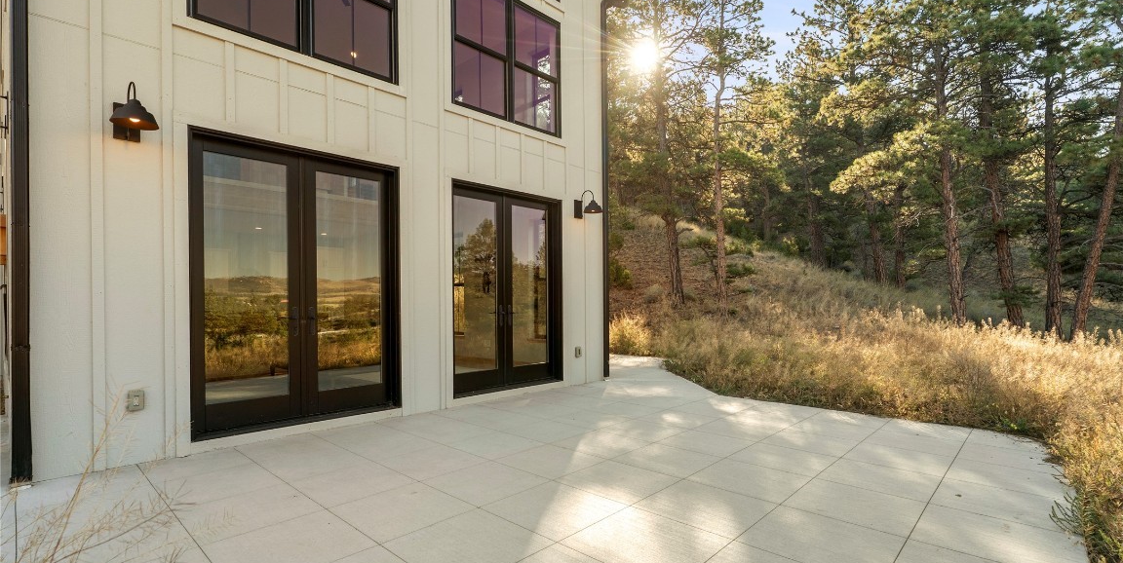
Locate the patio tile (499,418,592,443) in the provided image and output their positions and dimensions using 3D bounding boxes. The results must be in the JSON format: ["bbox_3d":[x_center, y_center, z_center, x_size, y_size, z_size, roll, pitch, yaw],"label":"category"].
[{"bbox_3d":[-0.116,1.417,4.631,0.629,0.040,0.609,-3,-4,43],"label":"patio tile"}]

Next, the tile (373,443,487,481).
[{"bbox_3d":[-0.934,1.368,3.726,0.621,0.050,0.599,-3,-4,44],"label":"tile"}]

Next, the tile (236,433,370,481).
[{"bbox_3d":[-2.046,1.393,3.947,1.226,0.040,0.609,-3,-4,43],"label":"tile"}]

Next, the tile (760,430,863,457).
[{"bbox_3d":[2.068,1.366,4.166,0.621,0.050,0.599,-3,-4,44],"label":"tile"}]

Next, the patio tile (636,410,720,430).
[{"bbox_3d":[1.172,1.412,5.024,0.621,0.050,0.599,-3,-4,44],"label":"patio tile"}]

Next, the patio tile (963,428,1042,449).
[{"bbox_3d":[3.776,1.354,4.188,0.571,0.050,0.599,-3,-4,44],"label":"patio tile"}]

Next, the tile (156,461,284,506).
[{"bbox_3d":[-2.249,1.361,3.301,0.629,0.040,0.609,-3,-4,43],"label":"tile"}]

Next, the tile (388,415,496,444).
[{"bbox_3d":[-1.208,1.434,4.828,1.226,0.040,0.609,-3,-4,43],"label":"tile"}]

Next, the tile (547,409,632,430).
[{"bbox_3d":[0.303,1.437,5.072,0.629,0.040,0.609,-3,-4,43],"label":"tile"}]

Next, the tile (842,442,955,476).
[{"bbox_3d":[2.544,1.354,3.783,0.629,0.040,0.609,-3,-4,43],"label":"tile"}]

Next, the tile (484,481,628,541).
[{"bbox_3d":[-0.038,1.322,2.867,0.621,0.050,0.599,-3,-4,44],"label":"tile"}]

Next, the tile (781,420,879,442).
[{"bbox_3d":[2.508,1.400,4.656,0.629,0.040,0.609,-3,-4,43],"label":"tile"}]

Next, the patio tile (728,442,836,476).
[{"bbox_3d":[1.654,1.349,3.734,0.621,0.050,0.599,-3,-4,44],"label":"patio tile"}]

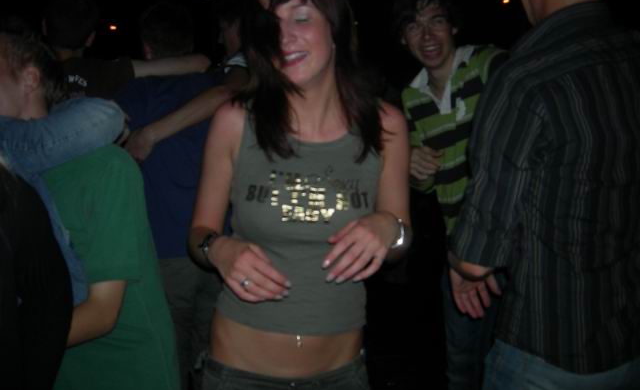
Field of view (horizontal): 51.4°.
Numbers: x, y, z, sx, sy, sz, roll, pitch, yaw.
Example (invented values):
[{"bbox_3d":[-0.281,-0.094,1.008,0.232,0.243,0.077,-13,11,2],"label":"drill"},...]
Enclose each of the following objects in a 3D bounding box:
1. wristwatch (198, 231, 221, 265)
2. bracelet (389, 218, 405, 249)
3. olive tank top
[{"bbox_3d":[-0.183,0.094,1.170,0.058,0.060,0.013,-7,4,-33],"label":"wristwatch"},{"bbox_3d":[0.125,0.068,1.170,0.058,0.060,0.011,7,1,34],"label":"bracelet"},{"bbox_3d":[-0.040,0.058,1.310,0.320,0.440,0.230,5,5,-6],"label":"olive tank top"}]

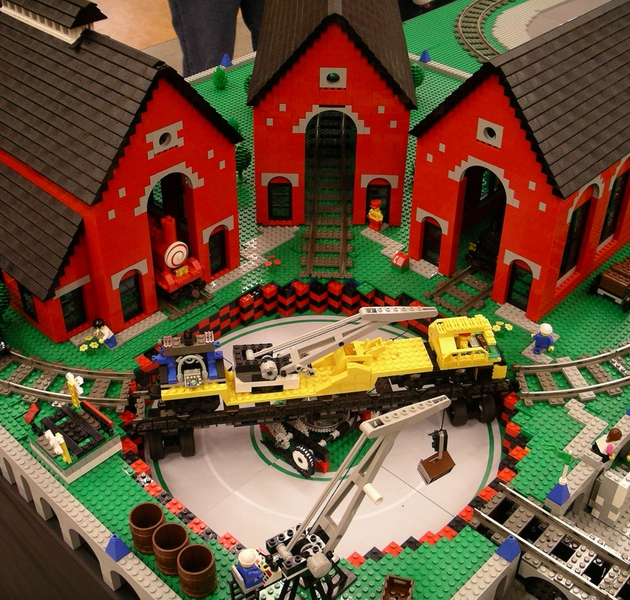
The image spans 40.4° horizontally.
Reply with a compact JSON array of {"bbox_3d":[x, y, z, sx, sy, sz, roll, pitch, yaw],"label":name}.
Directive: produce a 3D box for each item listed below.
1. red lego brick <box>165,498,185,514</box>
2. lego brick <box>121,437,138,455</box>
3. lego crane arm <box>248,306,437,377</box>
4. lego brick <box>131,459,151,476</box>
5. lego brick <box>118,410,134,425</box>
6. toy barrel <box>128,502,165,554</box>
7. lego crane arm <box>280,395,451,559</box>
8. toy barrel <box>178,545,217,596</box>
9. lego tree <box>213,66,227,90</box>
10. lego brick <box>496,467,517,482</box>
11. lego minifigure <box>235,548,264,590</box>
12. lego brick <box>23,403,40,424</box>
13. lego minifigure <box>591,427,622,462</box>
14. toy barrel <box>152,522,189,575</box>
[{"bbox_3d":[-0.131,0.196,0.799,0.016,0.011,0.016,31,47,33],"label":"red lego brick"},{"bbox_3d":[-0.188,0.148,0.851,0.016,0.011,0.016,31,47,33],"label":"lego brick"},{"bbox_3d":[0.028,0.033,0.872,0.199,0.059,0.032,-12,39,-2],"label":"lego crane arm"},{"bbox_3d":[-0.171,0.165,0.833,0.016,0.011,0.016,30,45,34],"label":"lego brick"},{"bbox_3d":[-0.195,0.125,0.887,0.016,0.011,0.016,30,45,34],"label":"lego brick"},{"bbox_3d":[-0.144,0.198,0.740,0.032,0.033,0.032,1,38,0],"label":"toy barrel"},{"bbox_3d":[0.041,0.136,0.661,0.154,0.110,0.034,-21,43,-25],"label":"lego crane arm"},{"bbox_3d":[-0.098,0.227,0.715,0.033,0.034,0.033,0,38,-1],"label":"toy barrel"},{"bbox_3d":[-0.164,-0.388,1.492,0.024,0.041,0.024,1,38,0],"label":"lego tree"},{"bbox_3d":[0.186,0.174,0.830,0.016,0.011,0.016,31,47,33],"label":"lego brick"},{"bbox_3d":[-0.046,0.197,0.643,0.021,0.031,0.024,-21,43,-25],"label":"lego minifigure"},{"bbox_3d":[-0.286,0.115,0.863,0.012,0.012,0.018,31,47,33],"label":"lego brick"},{"bbox_3d":[0.275,0.138,0.805,0.015,0.040,0.023,-5,36,-21],"label":"lego minifigure"},{"bbox_3d":[-0.122,0.211,0.726,0.032,0.034,0.032,0,36,0],"label":"toy barrel"}]

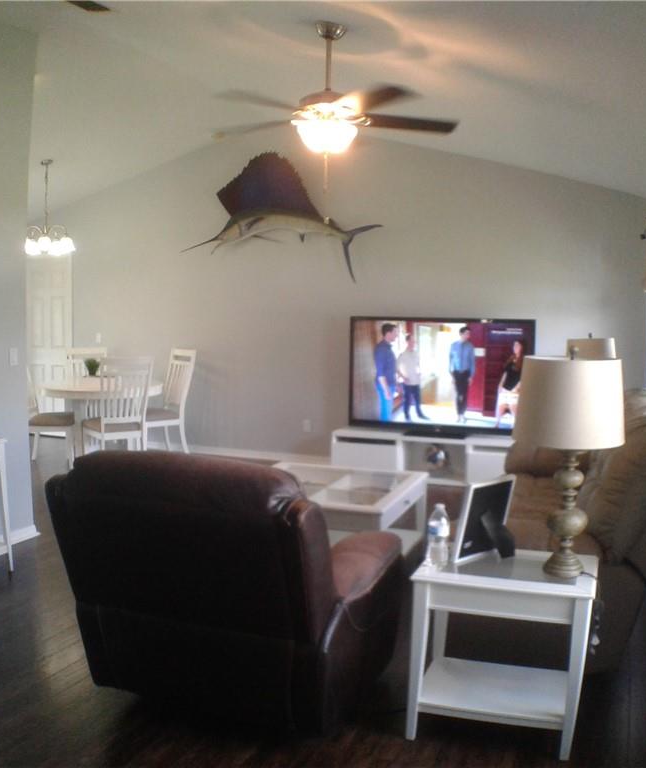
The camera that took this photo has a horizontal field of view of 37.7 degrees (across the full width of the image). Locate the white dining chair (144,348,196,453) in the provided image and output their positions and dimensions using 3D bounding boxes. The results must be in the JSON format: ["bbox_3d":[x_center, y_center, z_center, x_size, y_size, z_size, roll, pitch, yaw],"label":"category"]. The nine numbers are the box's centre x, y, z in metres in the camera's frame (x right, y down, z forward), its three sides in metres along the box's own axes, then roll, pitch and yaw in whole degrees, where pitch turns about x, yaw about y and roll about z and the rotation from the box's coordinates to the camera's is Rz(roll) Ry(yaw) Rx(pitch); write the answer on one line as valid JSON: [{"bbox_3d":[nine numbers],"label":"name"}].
[{"bbox_3d":[-1.391,0.163,8.550,0.530,0.980,0.460,-3,7,-39],"label":"white dining chair"}]

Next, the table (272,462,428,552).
[{"bbox_3d":[-0.007,0.745,4.800,0.910,0.500,0.910,2,6,18],"label":"table"}]

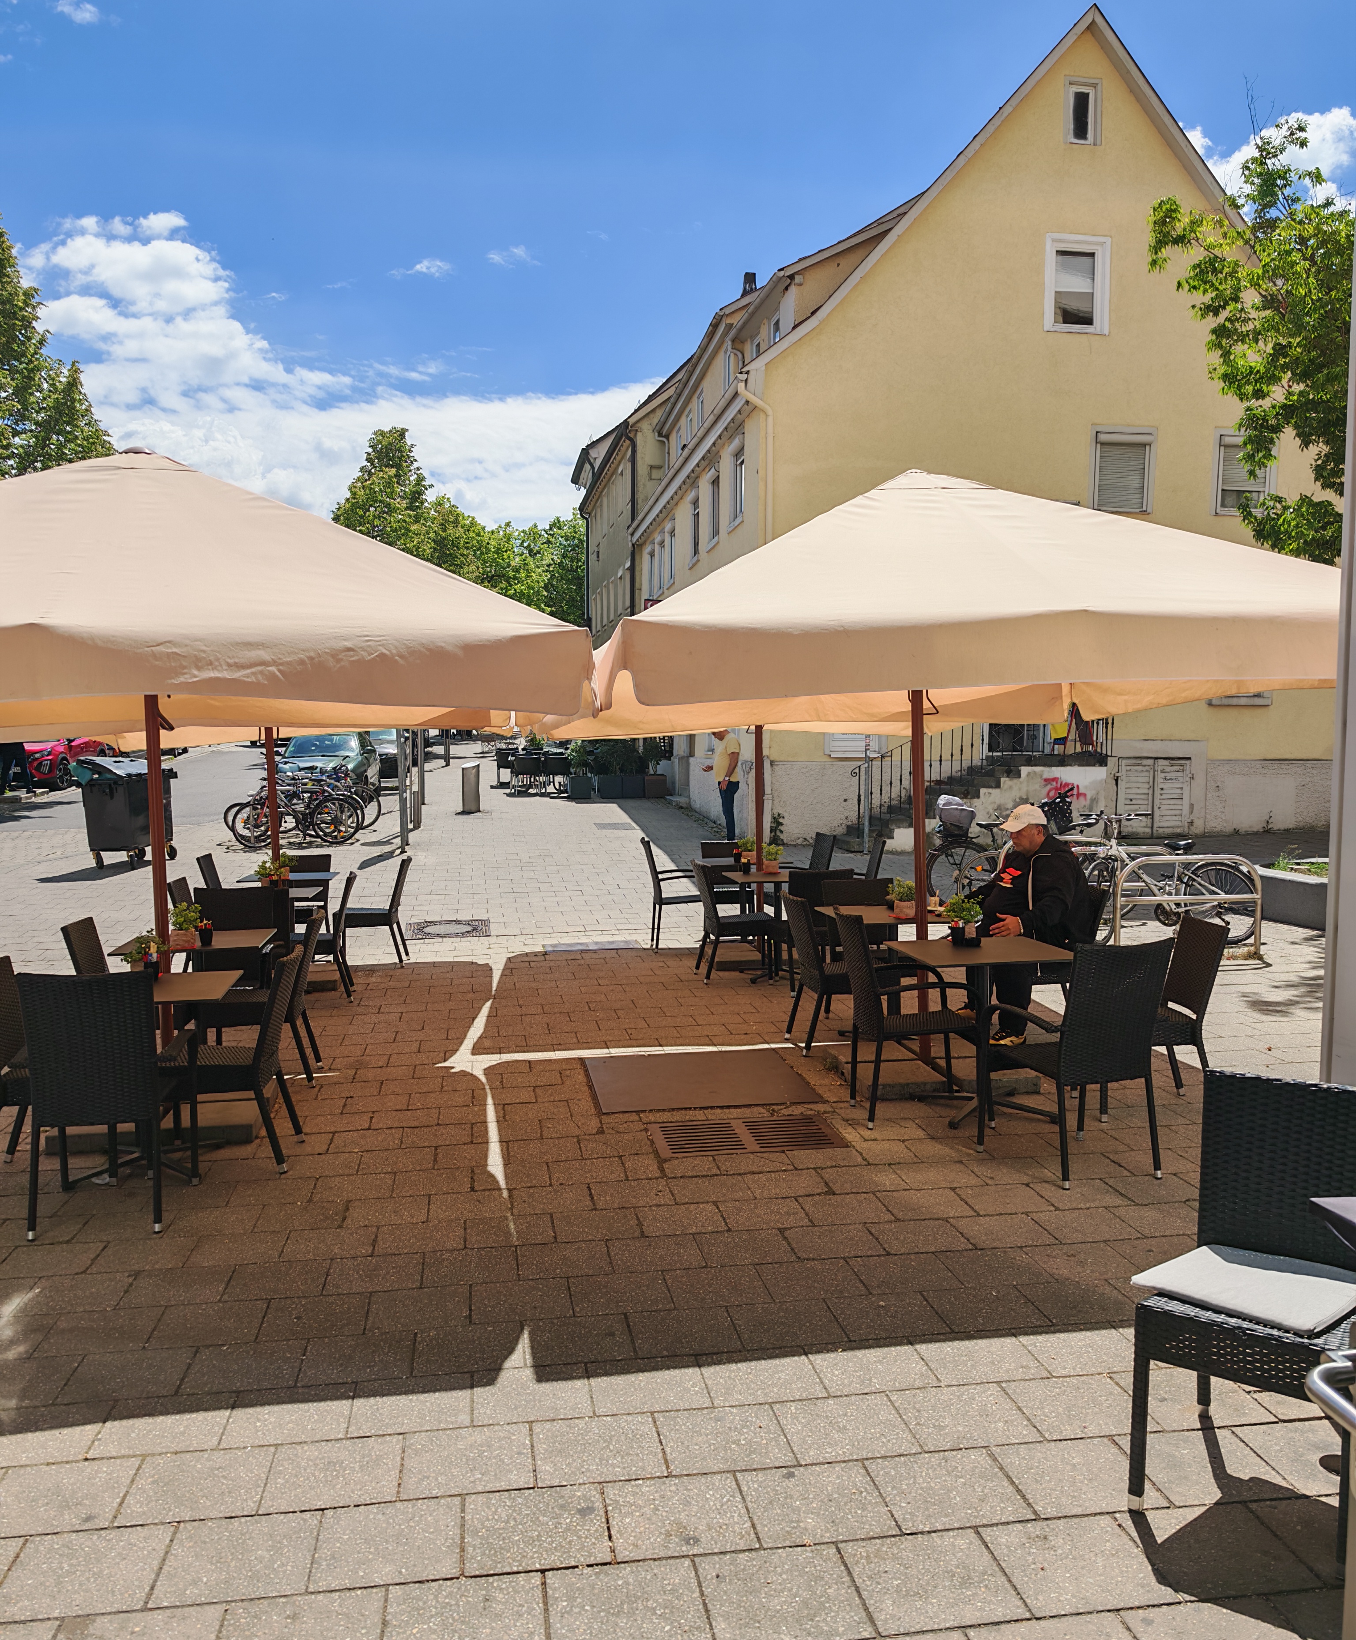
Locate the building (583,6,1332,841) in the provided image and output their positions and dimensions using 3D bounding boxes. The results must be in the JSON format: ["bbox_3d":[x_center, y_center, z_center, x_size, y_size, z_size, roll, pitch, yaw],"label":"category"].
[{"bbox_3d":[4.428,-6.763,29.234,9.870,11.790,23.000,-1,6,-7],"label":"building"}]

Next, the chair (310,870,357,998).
[{"bbox_3d":[-2.495,0.799,8.609,0.580,0.860,0.460,-1,5,-10],"label":"chair"}]

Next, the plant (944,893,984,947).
[{"bbox_3d":[1.387,0.481,6.050,0.175,0.250,0.165,-1,4,-8],"label":"plant"}]

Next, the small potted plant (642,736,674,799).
[{"bbox_3d":[-0.436,-1.158,26.700,0.560,1.400,0.500,-1,4,-8],"label":"small potted plant"}]

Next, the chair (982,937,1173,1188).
[{"bbox_3d":[1.602,0.922,5.046,0.560,0.930,0.600,-2,4,-17],"label":"chair"}]

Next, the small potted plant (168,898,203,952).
[{"bbox_3d":[-2.392,0.508,6.157,0.175,0.230,0.160,-1,4,-8],"label":"small potted plant"}]

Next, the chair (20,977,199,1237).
[{"bbox_3d":[-2.134,1.000,4.660,0.560,0.930,0.600,-2,4,-9],"label":"chair"}]

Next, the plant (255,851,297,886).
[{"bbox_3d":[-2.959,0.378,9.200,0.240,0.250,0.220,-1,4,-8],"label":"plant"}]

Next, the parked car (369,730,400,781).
[{"bbox_3d":[-7.580,-1.630,31.000,1.780,1.500,4.350,-1,5,-8],"label":"parked car"}]

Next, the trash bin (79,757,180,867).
[{"bbox_3d":[-7.080,-0.120,16.300,0.800,1.350,1.300,0,5,-2],"label":"trash bin"}]

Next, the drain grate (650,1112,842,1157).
[{"bbox_3d":[0.301,1.404,5.526,0.790,0.030,0.490,-1,3,-8],"label":"drain grate"}]

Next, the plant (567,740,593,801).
[{"bbox_3d":[-1.956,-1.029,25.541,0.530,1.220,0.530,-1,6,-8],"label":"plant"}]

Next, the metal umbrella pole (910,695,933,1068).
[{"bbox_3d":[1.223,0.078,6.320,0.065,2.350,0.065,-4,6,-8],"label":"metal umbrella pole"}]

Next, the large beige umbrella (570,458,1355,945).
[{"bbox_3d":[1.240,-0.237,6.397,3.420,3.070,3.420,-2,3,-10],"label":"large beige umbrella"}]

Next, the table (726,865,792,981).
[{"bbox_3d":[0.771,0.804,9.525,0.740,0.730,0.740,-1,4,-8],"label":"table"}]

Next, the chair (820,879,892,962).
[{"bbox_3d":[1.216,0.823,7.663,0.460,0.860,0.580,-1,5,-15],"label":"chair"}]

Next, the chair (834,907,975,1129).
[{"bbox_3d":[1.058,0.875,5.716,0.635,0.930,0.575,-1,4,-8],"label":"chair"}]

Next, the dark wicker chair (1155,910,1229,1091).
[{"bbox_3d":[2.242,0.904,5.814,0.580,0.880,0.470,-2,4,-9],"label":"dark wicker chair"}]

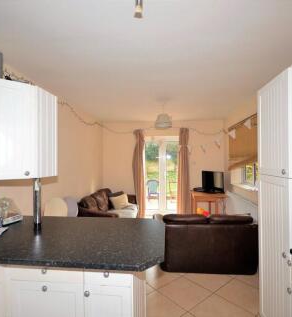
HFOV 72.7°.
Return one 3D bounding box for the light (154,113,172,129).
[{"bbox_3d":[0.285,-0.610,3.240,0.270,0.230,0.270,0,0,0],"label":"light"}]

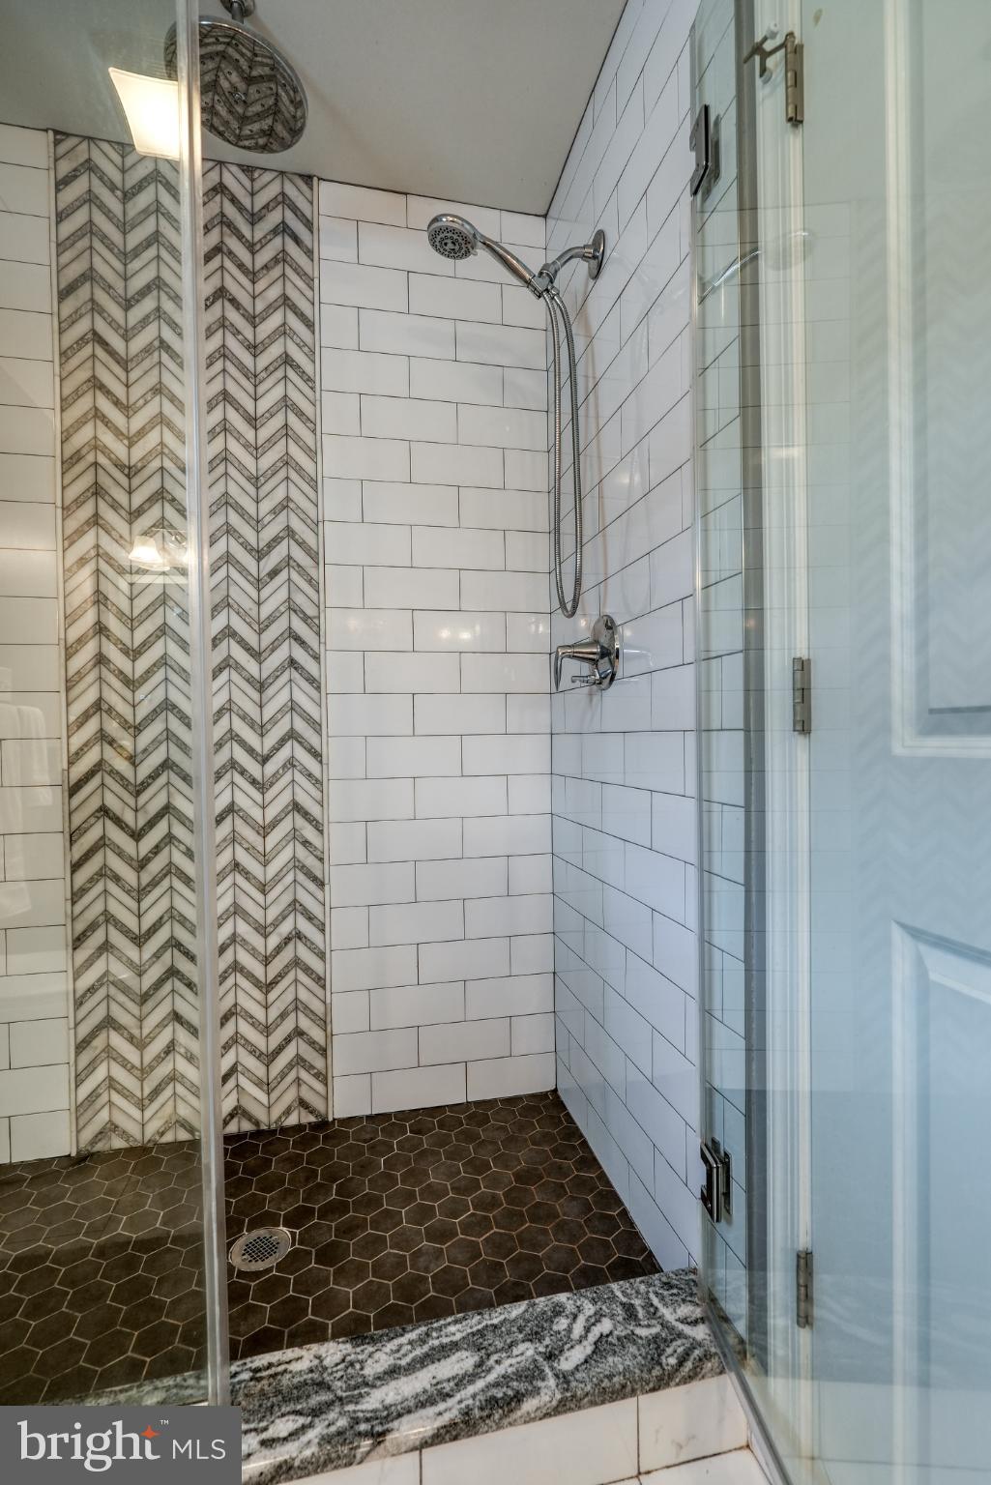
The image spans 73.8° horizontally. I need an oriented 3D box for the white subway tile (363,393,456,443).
[{"bbox_3d":[-0.218,-0.820,1.684,0.242,0.105,0.010,-1,1,-13],"label":"white subway tile"}]

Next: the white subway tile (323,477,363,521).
[{"bbox_3d":[-0.379,-0.604,1.649,0.091,0.105,0.010,-1,1,-13],"label":"white subway tile"}]

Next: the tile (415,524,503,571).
[{"bbox_3d":[-0.096,-0.508,1.737,0.245,0.106,0.010,-1,1,-12],"label":"tile"}]

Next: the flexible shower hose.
[{"bbox_3d":[0.149,-0.631,1.446,0.078,0.705,0.045,-1,1,-13],"label":"flexible shower hose"}]

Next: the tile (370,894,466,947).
[{"bbox_3d":[-0.209,0.481,1.763,0.252,0.109,0.010,-1,1,-12],"label":"tile"}]

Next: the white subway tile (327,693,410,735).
[{"bbox_3d":[-0.316,-0.071,1.685,0.214,0.106,0.009,-1,1,-12],"label":"white subway tile"}]

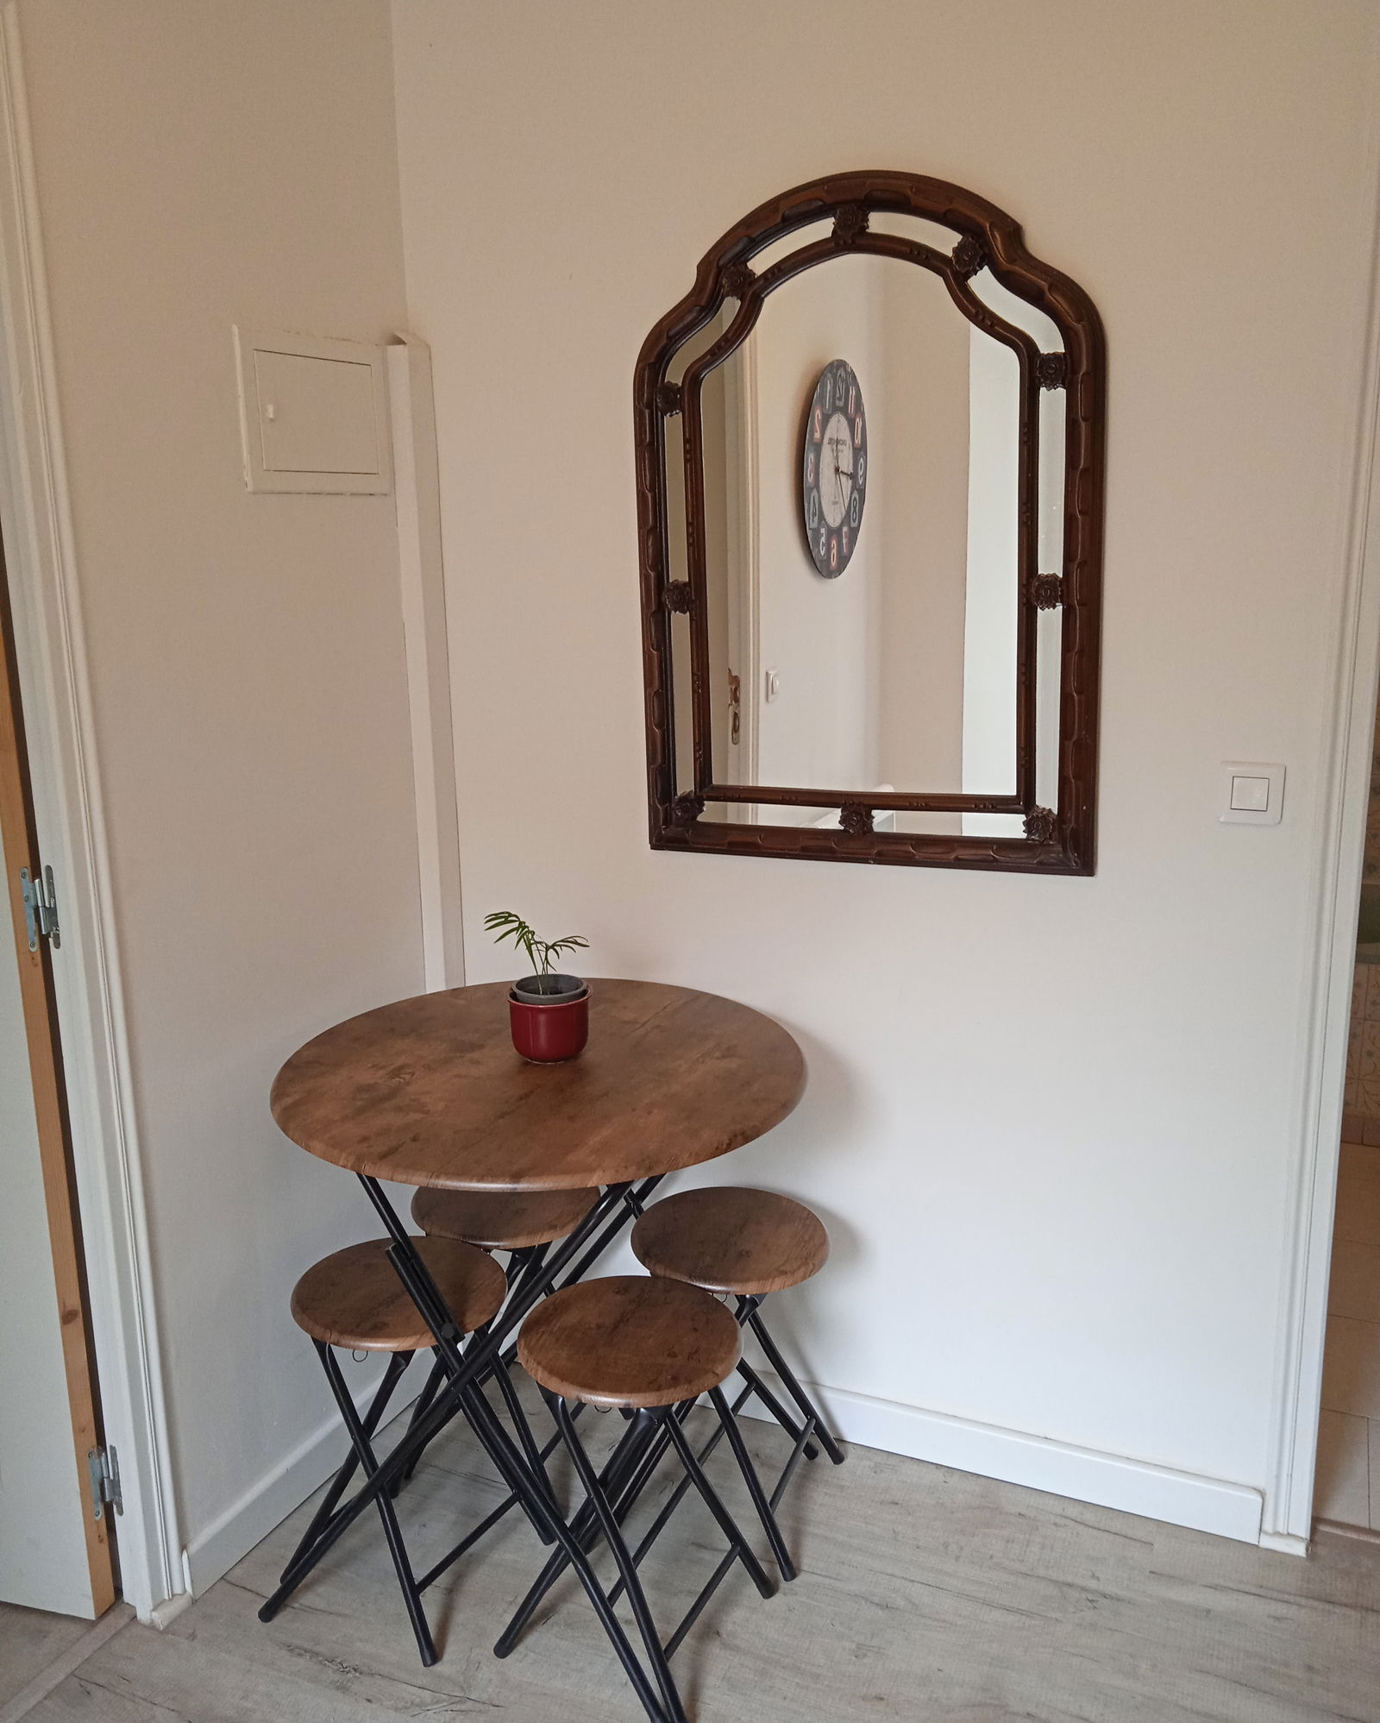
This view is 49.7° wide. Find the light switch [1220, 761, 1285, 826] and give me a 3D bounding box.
[{"bbox_3d":[0.762,-0.091,2.018,0.082,0.083,0.011,5,14,25],"label":"light switch"}]

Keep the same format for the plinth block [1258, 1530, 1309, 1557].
[{"bbox_3d":[0.866,0.993,2.171,0.067,0.021,0.017,5,14,25],"label":"plinth block"}]

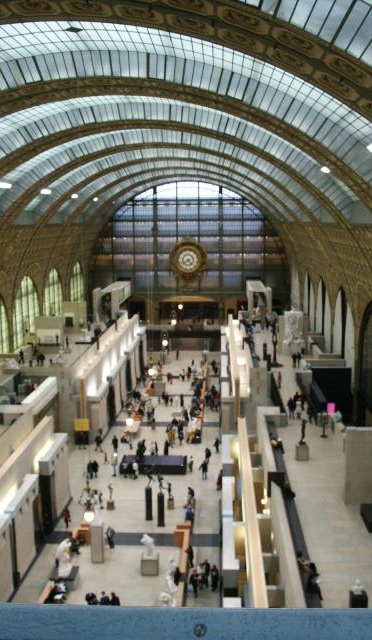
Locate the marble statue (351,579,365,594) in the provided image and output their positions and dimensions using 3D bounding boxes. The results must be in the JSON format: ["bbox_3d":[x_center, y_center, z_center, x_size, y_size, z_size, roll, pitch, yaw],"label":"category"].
[{"bbox_3d":[7.792,12.035,29.276,0.580,0.682,0.400,0,9,3],"label":"marble statue"}]

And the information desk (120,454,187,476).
[{"bbox_3d":[-2.965,13.840,61.458,6.100,1.000,2.200,0,9,3],"label":"information desk"}]

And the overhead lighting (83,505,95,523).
[{"bbox_3d":[-4.454,9.042,29.928,0.500,0.620,0.500,0,9,3],"label":"overhead lighting"}]

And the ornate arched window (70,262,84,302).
[{"bbox_3d":[-20.323,-6.061,121.369,0.600,9.400,12.300,0,9,3],"label":"ornate arched window"}]

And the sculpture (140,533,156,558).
[{"bbox_3d":[-2.509,15.158,43.309,0.900,1.563,0.750,0,9,3],"label":"sculpture"}]

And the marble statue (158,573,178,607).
[{"bbox_3d":[-1.036,16.080,38.314,1.150,2.301,1.100,0,9,3],"label":"marble statue"}]

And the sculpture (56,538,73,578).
[{"bbox_3d":[-7.882,15.339,41.928,1.000,2.453,0.950,0,9,3],"label":"sculpture"}]

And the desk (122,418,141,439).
[{"bbox_3d":[-5.867,12.238,72.799,1.600,0.850,4.500,0,9,3],"label":"desk"}]

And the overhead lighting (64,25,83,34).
[{"bbox_3d":[-4.620,-11.918,26.576,0.780,0.200,0.780,0,9,3],"label":"overhead lighting"}]

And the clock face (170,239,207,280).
[{"bbox_3d":[0.499,-11.987,129.283,7.700,8.500,1.200,0,9,3],"label":"clock face"}]

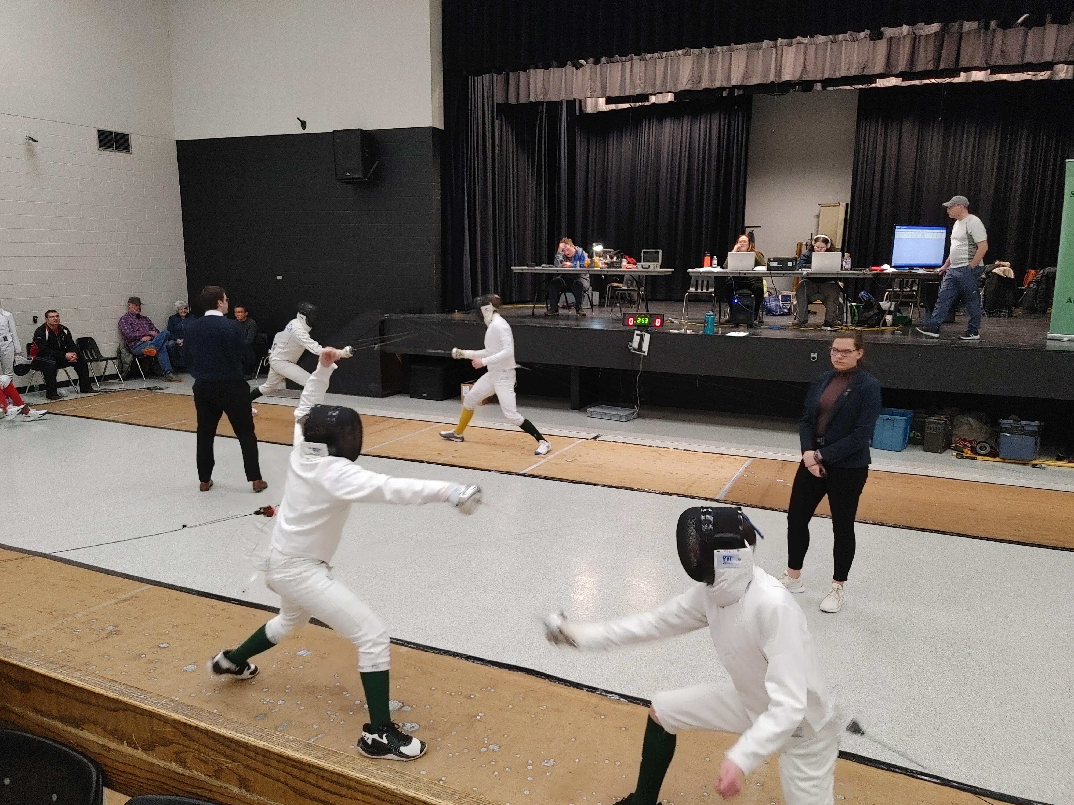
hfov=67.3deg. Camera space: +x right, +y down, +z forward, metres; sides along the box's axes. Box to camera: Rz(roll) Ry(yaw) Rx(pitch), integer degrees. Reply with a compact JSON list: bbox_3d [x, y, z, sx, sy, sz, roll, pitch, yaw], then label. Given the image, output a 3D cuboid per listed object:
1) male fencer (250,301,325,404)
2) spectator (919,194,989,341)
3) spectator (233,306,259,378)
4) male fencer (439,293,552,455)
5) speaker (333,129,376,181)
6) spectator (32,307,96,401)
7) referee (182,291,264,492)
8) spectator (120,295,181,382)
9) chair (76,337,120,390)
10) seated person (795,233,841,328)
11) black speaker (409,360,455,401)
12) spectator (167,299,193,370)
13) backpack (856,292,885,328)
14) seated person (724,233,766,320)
[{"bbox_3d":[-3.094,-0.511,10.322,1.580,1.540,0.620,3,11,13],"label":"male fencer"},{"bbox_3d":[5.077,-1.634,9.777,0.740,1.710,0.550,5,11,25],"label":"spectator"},{"bbox_3d":[-5.206,-1.069,14.098,0.540,1.240,0.800,3,11,14],"label":"spectator"},{"bbox_3d":[-0.525,-0.374,9.267,1.420,1.740,0.540,4,11,16],"label":"male fencer"},{"bbox_3d":[-2.830,-3.852,12.554,0.510,0.700,0.400,6,14,27],"label":"speaker"},{"bbox_3d":[-7.221,-0.759,12.221,0.860,1.260,0.700,6,12,28],"label":"spectator"},{"bbox_3d":[-2.800,-0.116,7.269,0.600,1.860,0.430,2,10,10],"label":"referee"},{"bbox_3d":[-6.496,-1.069,13.616,1.050,1.380,0.700,5,11,24],"label":"spectator"},{"bbox_3d":[-7.145,-0.675,13.183,0.520,0.750,0.470,5,11,24],"label":"chair"},{"bbox_3d":[4.072,-1.773,11.725,0.640,1.270,0.780,5,11,24],"label":"seated person"},{"bbox_3d":[-1.542,-0.332,12.352,0.560,0.490,0.560,5,11,25],"label":"black speaker"},{"bbox_3d":[-6.282,-1.137,14.305,0.820,1.270,0.550,11,14,43],"label":"spectator"},{"bbox_3d":[4.765,-1.337,11.538,0.370,0.480,0.320,5,11,25],"label":"backpack"},{"bbox_3d":[3.091,-1.877,12.160,0.560,1.300,0.780,5,11,25],"label":"seated person"}]

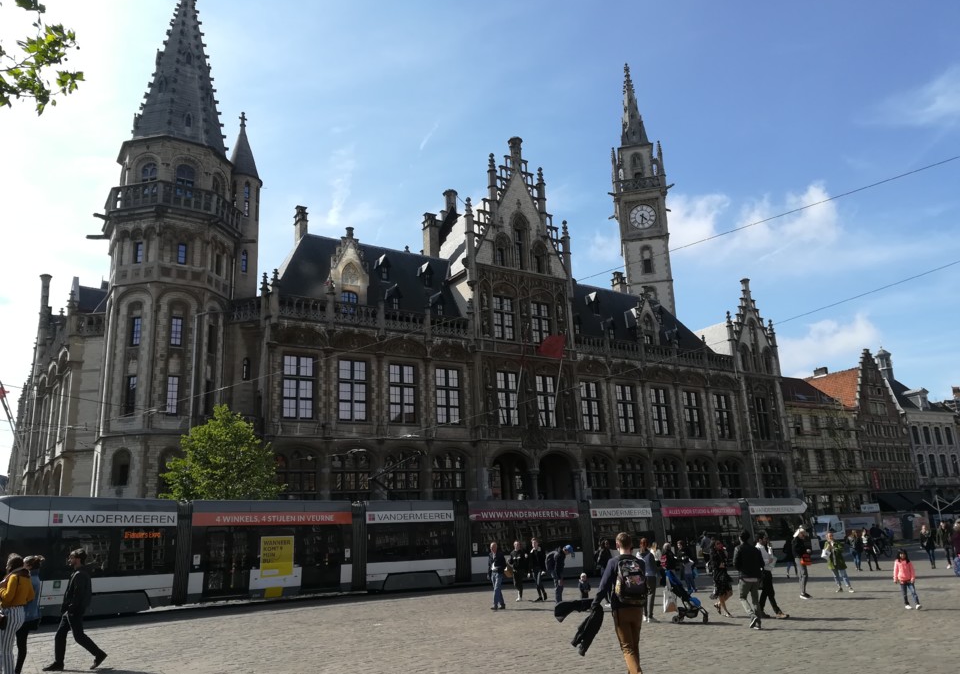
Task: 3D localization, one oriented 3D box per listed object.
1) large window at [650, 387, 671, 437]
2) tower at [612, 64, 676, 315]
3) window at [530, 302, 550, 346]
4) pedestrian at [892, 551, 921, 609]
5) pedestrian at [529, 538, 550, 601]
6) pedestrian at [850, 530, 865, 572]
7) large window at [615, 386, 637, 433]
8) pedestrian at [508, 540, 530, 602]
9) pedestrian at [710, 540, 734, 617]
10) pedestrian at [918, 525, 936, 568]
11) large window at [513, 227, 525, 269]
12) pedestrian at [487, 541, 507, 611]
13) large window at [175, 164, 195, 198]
[{"bbox_3d":[12.114,4.985,48.404,1.550,3.322,0.300,7,-18,-32],"label":"large window"},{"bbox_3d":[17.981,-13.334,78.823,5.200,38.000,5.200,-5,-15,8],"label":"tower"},{"bbox_3d":[3.737,-0.854,44.188,1.550,2.781,0.300,7,-18,-32],"label":"window"},{"bbox_3d":[9.319,5.288,15.756,0.540,1.195,0.300,-8,-16,20],"label":"pedestrian"},{"bbox_3d":[1.707,6.849,21.206,0.500,1.780,0.450,-9,-17,24],"label":"pedestrian"},{"bbox_3d":[16.298,9.233,31.218,0.500,1.670,0.420,-8,-16,19],"label":"pedestrian"},{"bbox_3d":[11.172,5.524,54.825,1.769,3.581,0.300,7,-18,-34],"label":"large window"},{"bbox_3d":[1.124,6.945,21.411,0.550,1.740,0.400,-6,-16,14],"label":"pedestrian"},{"bbox_3d":[5.290,5.251,15.711,0.550,1.610,0.450,-9,-16,21],"label":"pedestrian"},{"bbox_3d":[18.766,8.786,30.223,0.500,1.710,0.450,-10,-17,25],"label":"pedestrian"},{"bbox_3d":[2.403,-5.485,44.721,0.850,2.847,0.300,7,-18,-32],"label":"large window"},{"bbox_3d":[0.453,6.541,19.808,0.500,1.727,0.380,-12,-17,33],"label":"pedestrian"},{"bbox_3d":[-16.471,-8.629,40.317,0.960,2.176,0.300,7,-18,-34],"label":"large window"}]

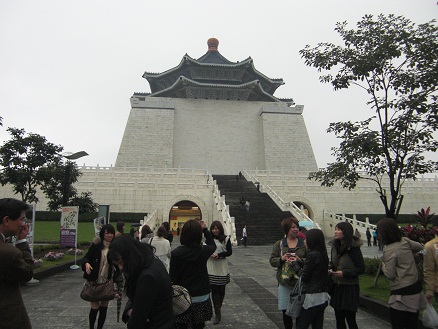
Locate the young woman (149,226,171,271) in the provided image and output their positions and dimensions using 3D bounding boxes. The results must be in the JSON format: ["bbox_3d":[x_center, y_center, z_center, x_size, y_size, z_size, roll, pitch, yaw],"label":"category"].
[{"bbox_3d":[-1.267,2.119,7.644,0.460,1.541,0.330,-1,-10,5],"label":"young woman"}]

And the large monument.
[{"bbox_3d":[-2.708,-18.551,126.195,55.000,57.207,54.000,1,-10,-4],"label":"large monument"}]

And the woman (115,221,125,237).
[{"bbox_3d":[-2.210,2.080,7.752,0.330,1.646,0.450,4,-11,-20],"label":"woman"}]

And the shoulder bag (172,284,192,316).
[{"bbox_3d":[-0.395,1.294,3.374,0.300,0.290,0.170,-2,-11,15],"label":"shoulder bag"}]

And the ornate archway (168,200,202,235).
[{"bbox_3d":[-5.167,8.586,56.365,5.600,5.900,1.500,1,-10,-4],"label":"ornate archway"}]

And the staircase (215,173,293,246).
[{"bbox_3d":[3.553,5.064,58.070,7.500,13.665,48.084,1,-10,-4],"label":"staircase"}]

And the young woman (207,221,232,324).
[{"bbox_3d":[-0.013,1.774,5.918,0.470,1.624,0.330,-1,-10,10],"label":"young woman"}]

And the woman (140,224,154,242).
[{"bbox_3d":[-1.617,2.125,7.744,0.460,1.562,0.340,-5,-12,29],"label":"woman"}]

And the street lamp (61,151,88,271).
[{"bbox_3d":[-5.840,1.724,14.213,0.900,4.593,0.600,1,-10,-4],"label":"street lamp"}]

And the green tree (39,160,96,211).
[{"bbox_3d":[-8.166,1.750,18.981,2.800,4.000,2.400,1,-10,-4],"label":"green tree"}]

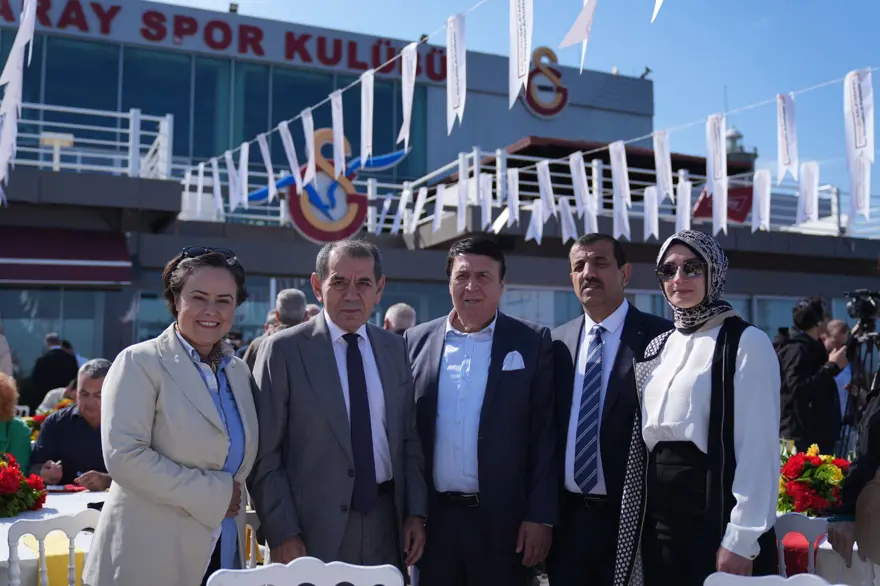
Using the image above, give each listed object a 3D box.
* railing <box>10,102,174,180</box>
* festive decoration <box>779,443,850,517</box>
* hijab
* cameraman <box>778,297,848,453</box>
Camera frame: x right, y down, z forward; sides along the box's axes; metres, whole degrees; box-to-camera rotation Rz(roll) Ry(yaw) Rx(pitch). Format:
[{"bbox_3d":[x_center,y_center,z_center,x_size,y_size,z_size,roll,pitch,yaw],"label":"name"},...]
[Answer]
[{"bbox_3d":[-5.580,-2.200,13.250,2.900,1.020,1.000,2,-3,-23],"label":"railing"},{"bbox_3d":[1.461,0.725,3.450,0.330,0.280,0.330,1,-3,0],"label":"festive decoration"},{"bbox_3d":[0.692,-0.034,2.400,0.210,0.285,0.250,-1,-4,27],"label":"hijab"},{"bbox_3d":[2.275,0.874,5.400,0.460,1.730,0.500,3,-4,-33],"label":"cameraman"}]

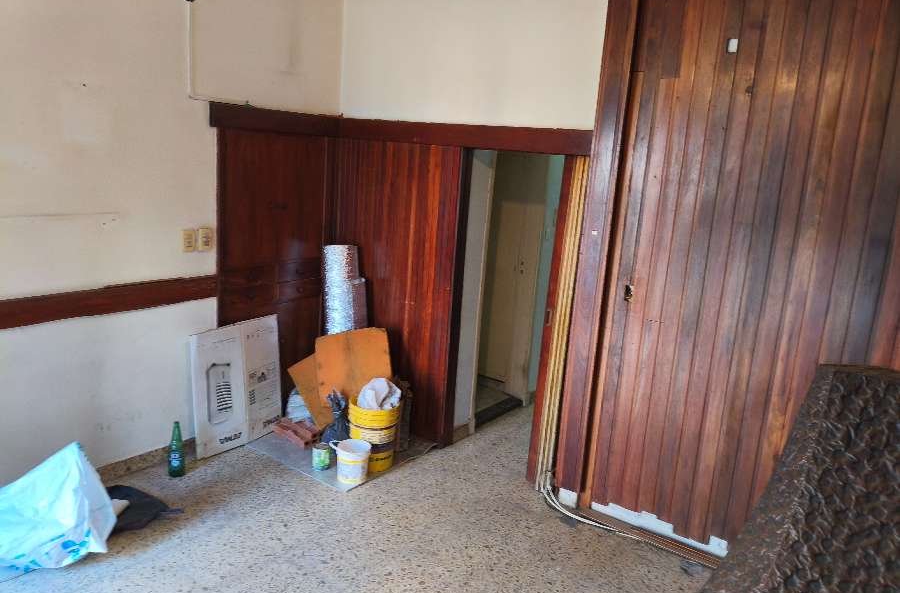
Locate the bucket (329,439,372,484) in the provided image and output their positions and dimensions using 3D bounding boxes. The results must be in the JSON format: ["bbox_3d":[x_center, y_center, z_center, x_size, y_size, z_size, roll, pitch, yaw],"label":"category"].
[{"bbox_3d":[-0.536,0.921,3.744,0.205,0.199,0.205,4,12,-1],"label":"bucket"}]

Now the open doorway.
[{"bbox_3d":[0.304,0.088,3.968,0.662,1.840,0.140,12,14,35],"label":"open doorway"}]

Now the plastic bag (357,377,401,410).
[{"bbox_3d":[-0.389,0.569,3.855,0.235,0.190,0.220,12,14,35],"label":"plastic bag"}]

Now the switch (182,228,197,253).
[{"bbox_3d":[-1.425,-0.304,3.707,0.020,0.122,0.077,12,14,35],"label":"switch"}]

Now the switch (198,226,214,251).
[{"bbox_3d":[-1.362,-0.320,3.792,0.020,0.128,0.080,12,14,35],"label":"switch"}]

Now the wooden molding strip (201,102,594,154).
[{"bbox_3d":[-0.292,-0.887,3.560,1.804,0.140,0.986,12,14,35],"label":"wooden molding strip"}]

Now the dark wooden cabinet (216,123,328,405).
[{"bbox_3d":[-1.125,-0.096,4.005,0.280,1.703,0.782,12,14,33],"label":"dark wooden cabinet"}]

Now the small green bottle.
[{"bbox_3d":[-1.488,0.820,3.664,0.088,0.296,0.088,12,14,35],"label":"small green bottle"}]

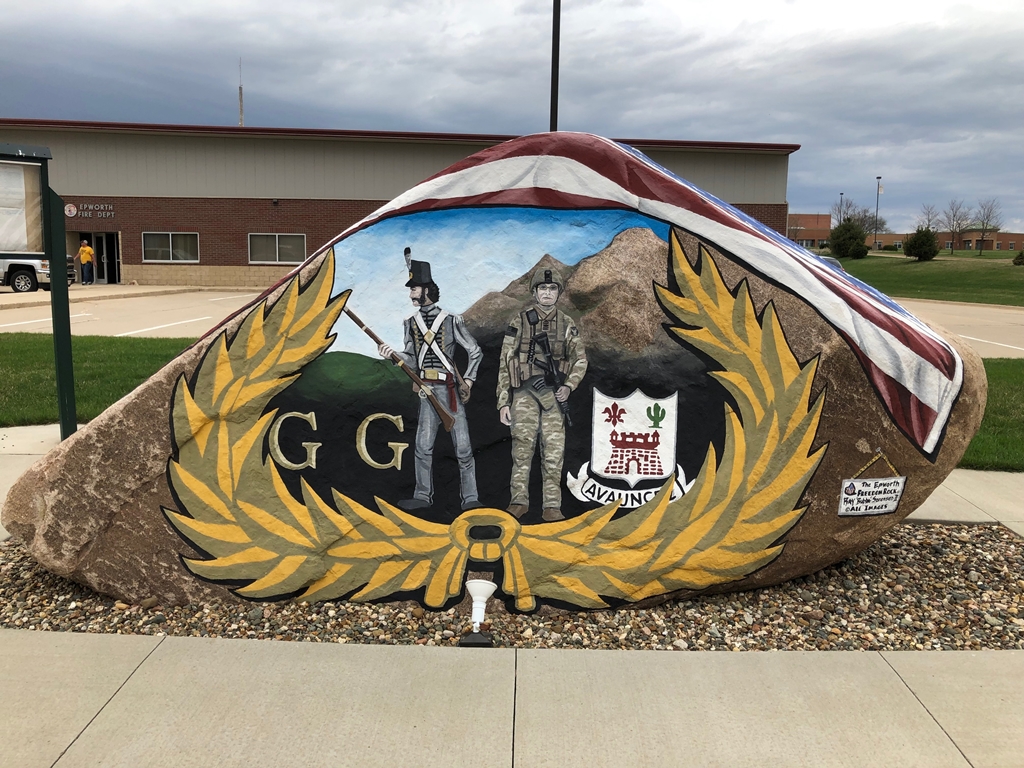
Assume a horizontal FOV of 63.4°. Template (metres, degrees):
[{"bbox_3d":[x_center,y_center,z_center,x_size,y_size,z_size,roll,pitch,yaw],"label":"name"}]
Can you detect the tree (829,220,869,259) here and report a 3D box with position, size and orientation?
[{"bbox_3d":[26.813,-11.554,66.000,2.869,3.108,2.869,3,7,22],"label":"tree"}]

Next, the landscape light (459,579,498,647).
[{"bbox_3d":[-0.122,0.873,3.220,0.128,0.222,0.205,1,6,3],"label":"landscape light"}]

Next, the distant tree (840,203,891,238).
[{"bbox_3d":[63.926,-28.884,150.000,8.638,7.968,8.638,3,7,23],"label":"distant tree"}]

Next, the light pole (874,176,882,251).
[{"bbox_3d":[39.795,-18.499,90.000,0.831,8.095,0.600,3,7,23],"label":"light pole"}]

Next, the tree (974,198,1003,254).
[{"bbox_3d":[64.431,-21.161,112.000,3.407,7.843,3.407,4,7,29],"label":"tree"}]

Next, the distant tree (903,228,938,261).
[{"bbox_3d":[32.550,-11.136,66.000,2.582,2.829,2.582,3,7,26],"label":"distant tree"}]

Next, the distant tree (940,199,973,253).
[{"bbox_3d":[60.104,-21.263,112.000,3.894,7.640,3.894,4,7,28],"label":"distant tree"}]

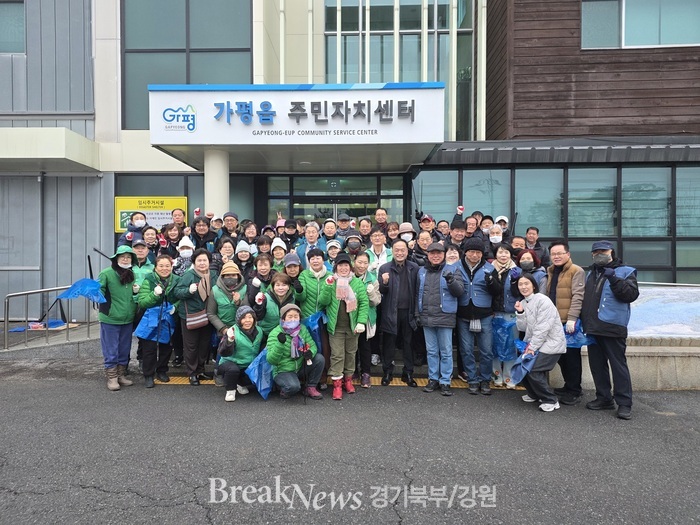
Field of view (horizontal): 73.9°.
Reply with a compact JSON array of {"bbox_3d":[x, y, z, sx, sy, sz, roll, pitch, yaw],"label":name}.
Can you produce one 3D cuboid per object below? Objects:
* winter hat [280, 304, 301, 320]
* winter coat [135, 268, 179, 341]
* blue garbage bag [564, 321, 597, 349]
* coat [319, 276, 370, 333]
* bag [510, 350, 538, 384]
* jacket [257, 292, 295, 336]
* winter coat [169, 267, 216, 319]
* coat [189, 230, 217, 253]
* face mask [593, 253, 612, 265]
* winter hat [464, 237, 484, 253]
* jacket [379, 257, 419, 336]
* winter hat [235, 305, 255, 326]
[{"bbox_3d":[-0.633,0.522,4.950,0.210,0.190,0.230,0,1,-5],"label":"winter hat"},{"bbox_3d":[-2.271,0.438,5.500,0.500,0.660,0.380,0,1,-20],"label":"winter coat"},{"bbox_3d":[2.468,0.771,4.980,0.360,0.310,0.170,0,1,18],"label":"blue garbage bag"},{"bbox_3d":[-0.070,0.452,5.000,0.540,0.650,0.400,0,1,5],"label":"coat"},{"bbox_3d":[1.768,1.046,4.700,0.270,0.360,0.180,0,1,30],"label":"bag"},{"bbox_3d":[-0.834,0.621,5.350,0.440,0.580,0.300,0,1,-9],"label":"jacket"},{"bbox_3d":[-1.879,0.394,5.550,0.550,0.630,0.400,0,1,-15],"label":"winter coat"},{"bbox_3d":[-1.964,-0.149,6.300,0.480,0.620,0.300,0,1,-9],"label":"coat"},{"bbox_3d":[2.508,-0.030,4.620,0.170,0.120,0.090,1,1,38],"label":"face mask"},{"bbox_3d":[1.389,-0.195,5.170,0.210,0.175,0.240,0,1,13],"label":"winter hat"},{"bbox_3d":[0.580,0.398,5.450,0.490,0.890,0.380,0,1,10],"label":"jacket"},{"bbox_3d":[-1.150,0.589,5.120,0.220,0.220,0.250,0,1,-18],"label":"winter hat"}]

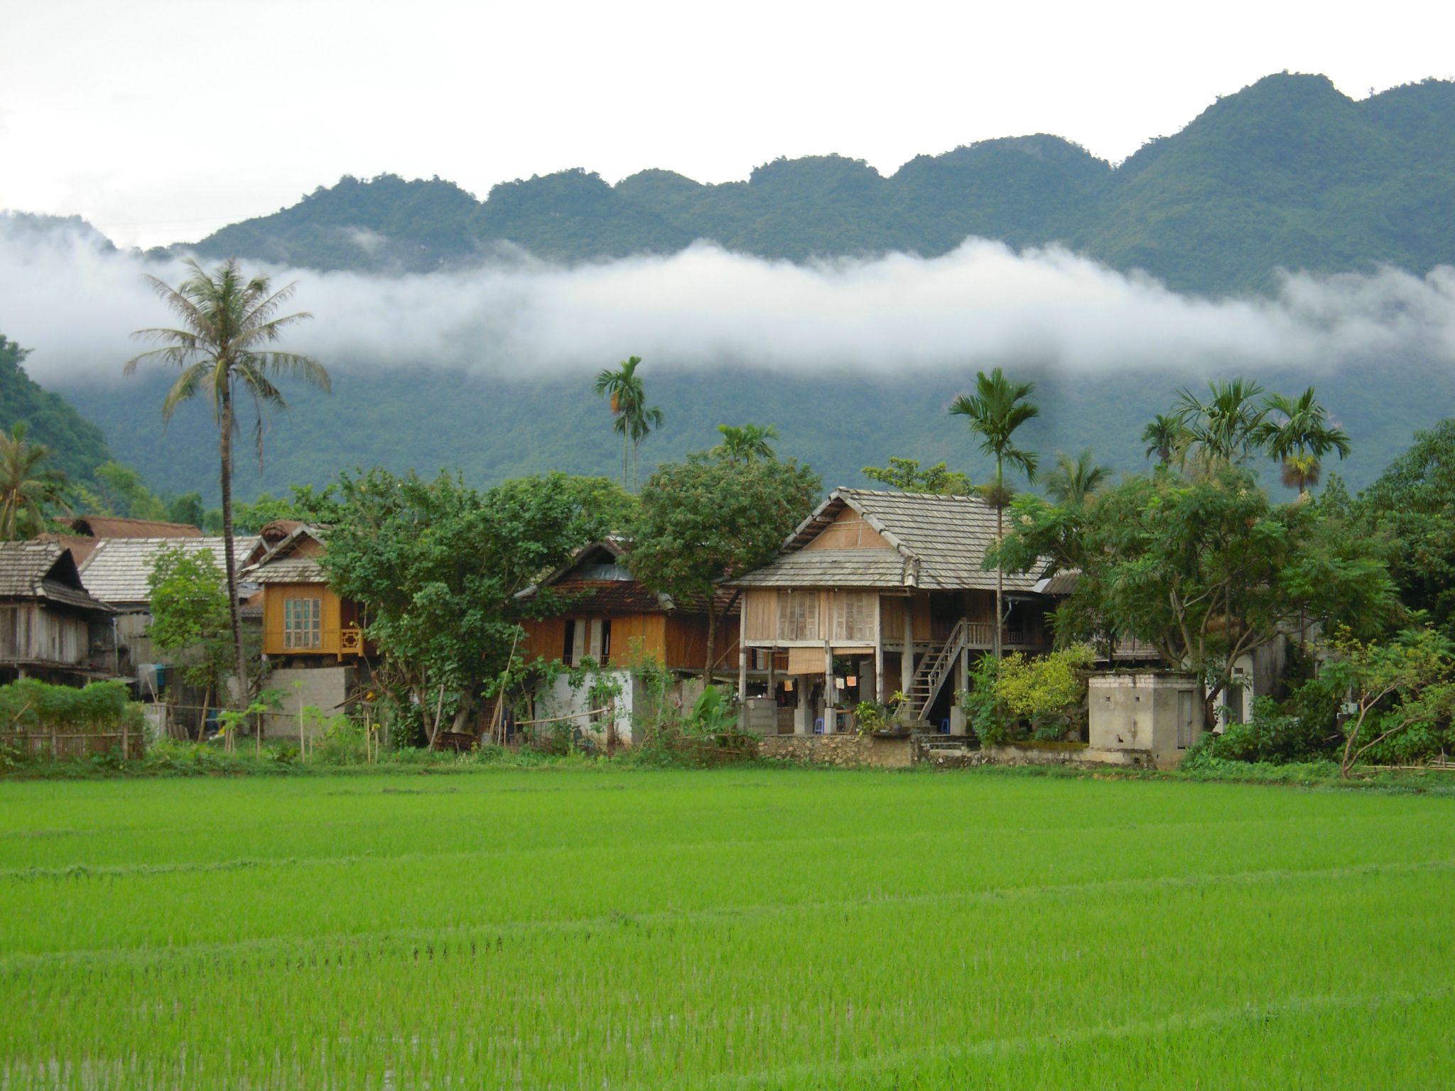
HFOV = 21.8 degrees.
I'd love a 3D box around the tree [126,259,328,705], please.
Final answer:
[{"bbox_3d":[-14.560,-1.504,110.000,5.850,13.620,5.500,0,-1,0],"label":"tree"}]

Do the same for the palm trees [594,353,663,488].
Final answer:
[{"bbox_3d":[-3.587,-0.394,138.000,2.570,13.100,2.400,0,-2,0],"label":"palm trees"}]

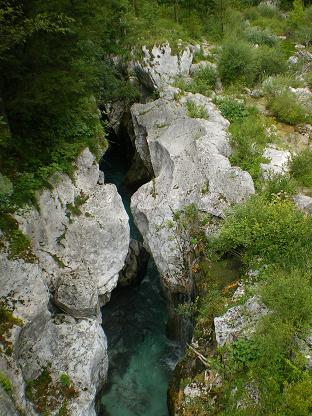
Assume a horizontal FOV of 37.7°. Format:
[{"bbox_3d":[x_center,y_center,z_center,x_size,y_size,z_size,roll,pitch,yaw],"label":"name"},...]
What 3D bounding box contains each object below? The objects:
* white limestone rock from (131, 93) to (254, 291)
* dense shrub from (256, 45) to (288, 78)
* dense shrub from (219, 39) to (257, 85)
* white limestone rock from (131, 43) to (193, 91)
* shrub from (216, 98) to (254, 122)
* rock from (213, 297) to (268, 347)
[{"bbox_3d":[1.011,-0.855,14.200,3.300,3.000,6.800,-3,33,0],"label":"white limestone rock"},{"bbox_3d":[5.247,-6.833,21.300,1.700,1.300,1.500,-3,33,0],"label":"dense shrub"},{"bbox_3d":[3.676,-6.563,20.600,1.650,1.700,1.500,-3,33,0],"label":"dense shrub"},{"bbox_3d":[0.247,-6.352,20.500,2.400,1.700,1.800,-3,33,0],"label":"white limestone rock"},{"bbox_3d":[3.064,-3.757,17.600,1.350,0.600,1.000,-3,33,0],"label":"shrub"},{"bbox_3d":[1.872,2.485,10.000,1.120,0.720,0.750,-15,35,-17],"label":"rock"}]

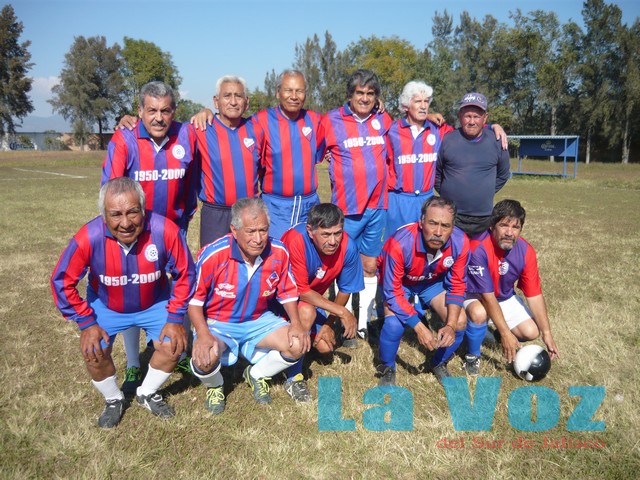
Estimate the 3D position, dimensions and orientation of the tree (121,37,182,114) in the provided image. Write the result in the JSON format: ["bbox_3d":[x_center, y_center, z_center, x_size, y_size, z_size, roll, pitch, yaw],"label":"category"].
[{"bbox_3d":[-24.415,-20.538,87.881,9.800,16.000,9.500,0,9,0],"label":"tree"}]

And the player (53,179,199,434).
[{"bbox_3d":[-1.008,0.241,3.178,0.720,1.200,0.720,-1,9,-8],"label":"player"}]

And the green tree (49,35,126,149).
[{"bbox_3d":[-30.645,-18.708,80.070,10.200,14.800,9.800,0,9,0],"label":"green tree"}]

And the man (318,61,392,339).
[{"bbox_3d":[0.239,-0.194,3.988,0.540,1.750,0.370,-2,9,-12],"label":"man"}]

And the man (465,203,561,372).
[{"bbox_3d":[1.156,0.247,3.662,0.570,0.980,0.750,1,9,8],"label":"man"}]

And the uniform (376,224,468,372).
[{"bbox_3d":[0.606,0.306,3.540,0.500,0.840,0.580,-1,9,-5],"label":"uniform"}]

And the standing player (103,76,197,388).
[{"bbox_3d":[-0.922,-0.014,3.319,0.540,1.660,0.400,-2,9,-10],"label":"standing player"}]

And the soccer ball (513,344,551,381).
[{"bbox_3d":[1.201,0.696,3.463,0.213,0.213,0.213,0,9,0],"label":"soccer ball"}]

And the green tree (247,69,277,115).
[{"bbox_3d":[-6.573,-14.611,68.553,3.600,9.900,3.600,0,9,0],"label":"green tree"}]

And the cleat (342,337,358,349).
[{"bbox_3d":[0.207,0.640,4.139,0.105,0.110,0.280,-2,9,-10],"label":"cleat"}]

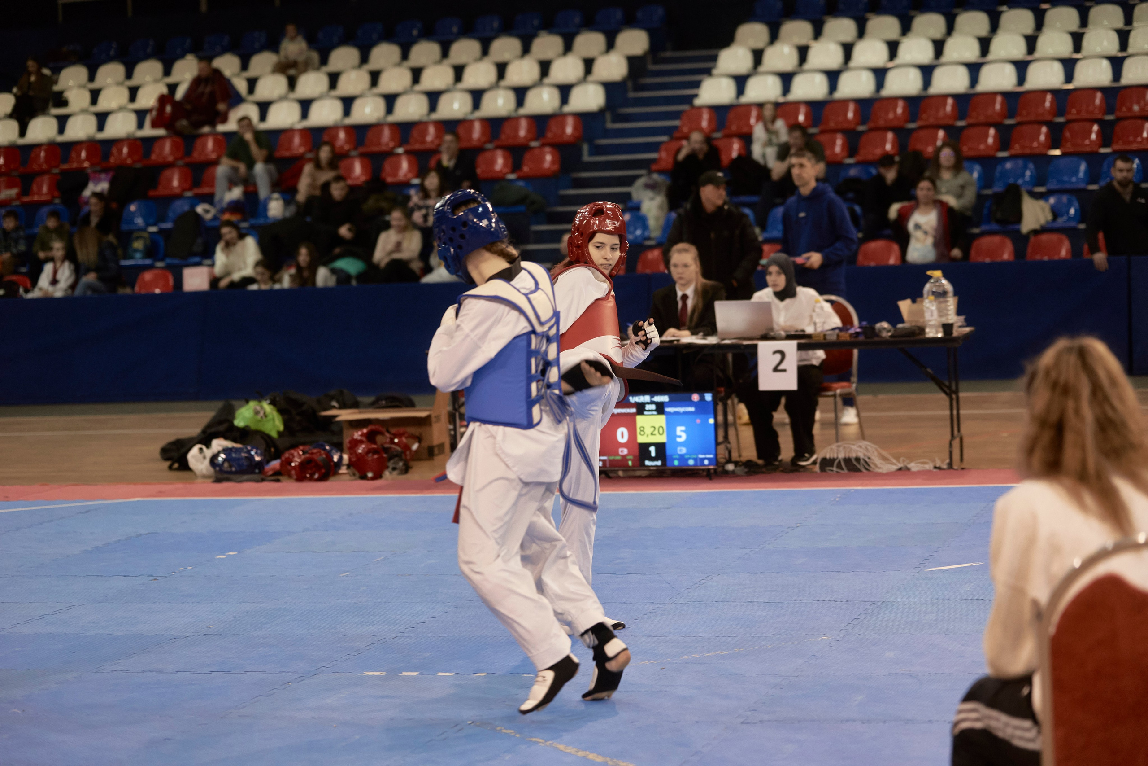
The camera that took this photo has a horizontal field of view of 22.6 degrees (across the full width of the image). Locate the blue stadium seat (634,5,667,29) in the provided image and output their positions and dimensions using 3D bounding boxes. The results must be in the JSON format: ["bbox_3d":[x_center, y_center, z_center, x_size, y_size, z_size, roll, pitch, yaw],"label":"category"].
[{"bbox_3d":[0.860,-4.121,32.356,0.400,0.310,0.350,-2,4,15],"label":"blue stadium seat"}]

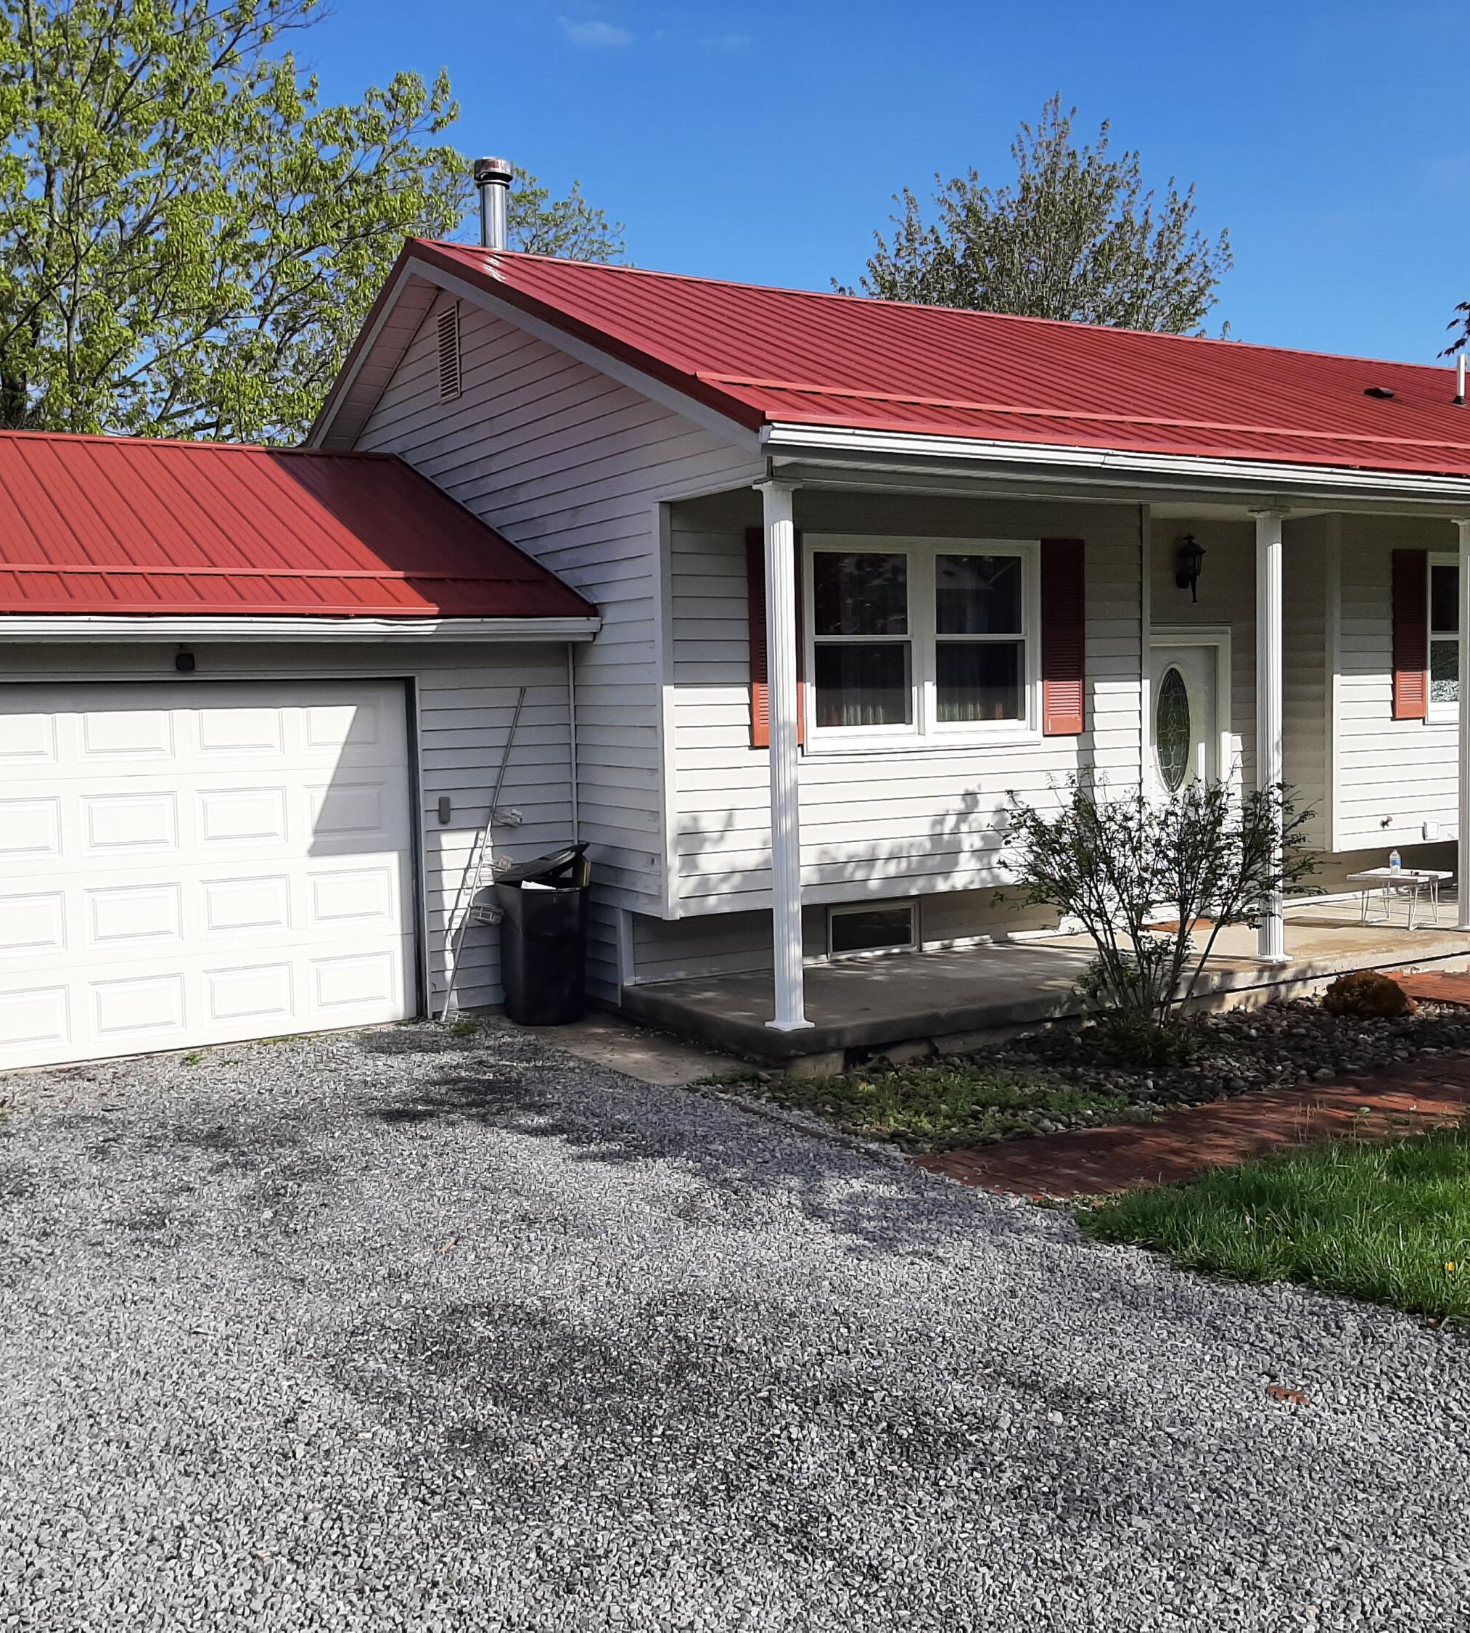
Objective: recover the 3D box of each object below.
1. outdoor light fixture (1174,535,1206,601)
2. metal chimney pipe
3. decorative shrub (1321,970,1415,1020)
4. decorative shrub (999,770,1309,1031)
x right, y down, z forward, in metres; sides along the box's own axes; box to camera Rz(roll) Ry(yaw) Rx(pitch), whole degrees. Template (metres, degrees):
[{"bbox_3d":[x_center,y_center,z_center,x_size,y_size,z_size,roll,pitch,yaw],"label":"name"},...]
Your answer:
[{"bbox_3d":[3.490,-1.895,12.519,0.208,0.510,0.247,-4,5,-31],"label":"outdoor light fixture"},{"bbox_3d":[-1.852,-4.666,12.660,0.282,0.801,0.282,-4,5,-31],"label":"metal chimney pipe"},{"bbox_3d":[3.765,1.014,9.714,0.554,0.277,0.535,-4,5,-31],"label":"decorative shrub"},{"bbox_3d":[2.420,0.498,9.364,1.703,1.435,1.584,-1,4,0],"label":"decorative shrub"}]

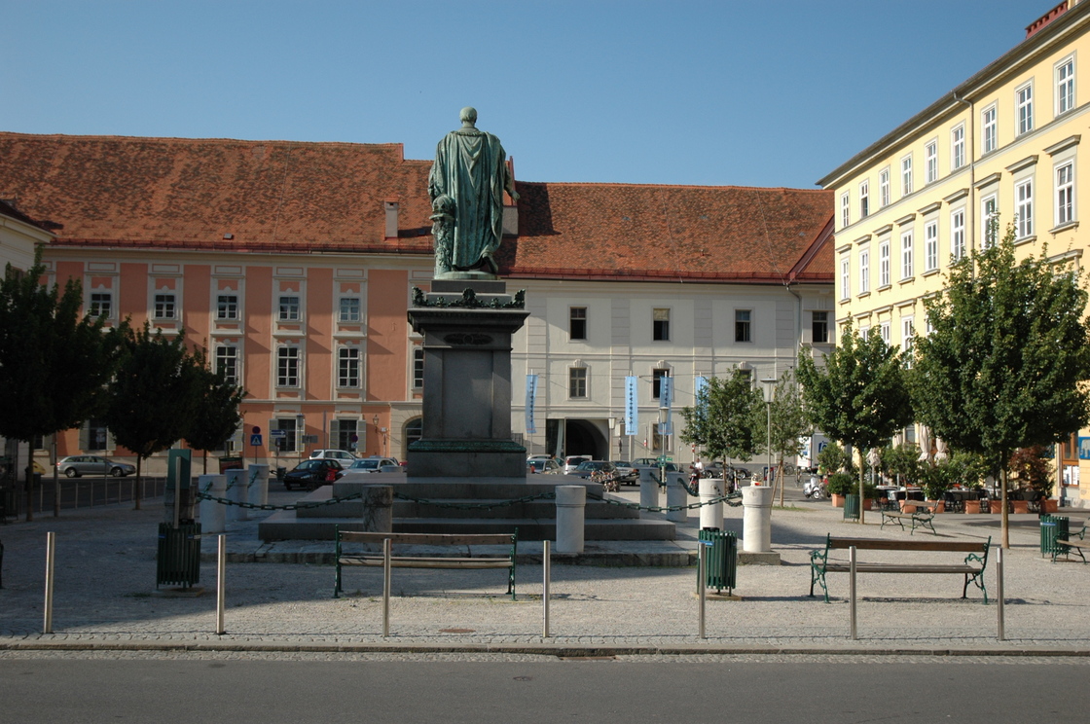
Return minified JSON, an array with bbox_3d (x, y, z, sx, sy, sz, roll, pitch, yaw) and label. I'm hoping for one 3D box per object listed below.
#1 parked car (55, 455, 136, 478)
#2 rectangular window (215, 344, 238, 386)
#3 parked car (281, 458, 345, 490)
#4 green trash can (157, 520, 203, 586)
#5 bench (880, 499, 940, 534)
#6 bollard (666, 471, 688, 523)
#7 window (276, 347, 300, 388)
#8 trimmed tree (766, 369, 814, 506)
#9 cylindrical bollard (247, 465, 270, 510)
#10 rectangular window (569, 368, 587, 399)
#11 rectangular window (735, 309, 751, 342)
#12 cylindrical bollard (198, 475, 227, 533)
[{"bbox_3d":[-29.774,6.927,79.962,4.850,1.460,1.840,1,-3,-5],"label":"parked car"},{"bbox_3d":[-22.968,0.281,87.172,1.530,2.900,0.250,1,-3,-6],"label":"rectangular window"},{"bbox_3d":[-11.285,5.508,59.361,1.720,1.480,4.050,0,-3,15],"label":"parked car"},{"bbox_3d":[-4.327,2.289,14.300,0.500,0.760,0.490,1,-3,0],"label":"green trash can"},{"bbox_3d":[8.600,3.634,28.500,0.650,0.790,1.860,1,-3,-4],"label":"bench"},{"bbox_3d":[2.734,2.801,24.969,0.445,0.990,0.445,1,-4,-6],"label":"bollard"},{"bbox_3d":[-17.721,0.370,83.592,1.513,2.794,0.250,1,-3,-6],"label":"window"},{"bbox_3d":[8.681,2.725,43.421,2.100,4.969,2.100,1,-3,-6],"label":"trimmed tree"},{"bbox_3d":[-6.556,2.864,27.528,0.485,1.025,0.485,1,-3,-6],"label":"cylindrical bollard"},{"bbox_3d":[2.244,1.423,82.286,1.150,1.988,0.200,1,-4,-6],"label":"rectangular window"},{"bbox_3d":[14.450,-2.634,88.000,1.250,2.380,0.200,1,-3,-7],"label":"rectangular window"},{"bbox_3d":[-5.948,2.549,21.601,0.485,1.025,0.485,1,-3,-6],"label":"cylindrical bollard"}]

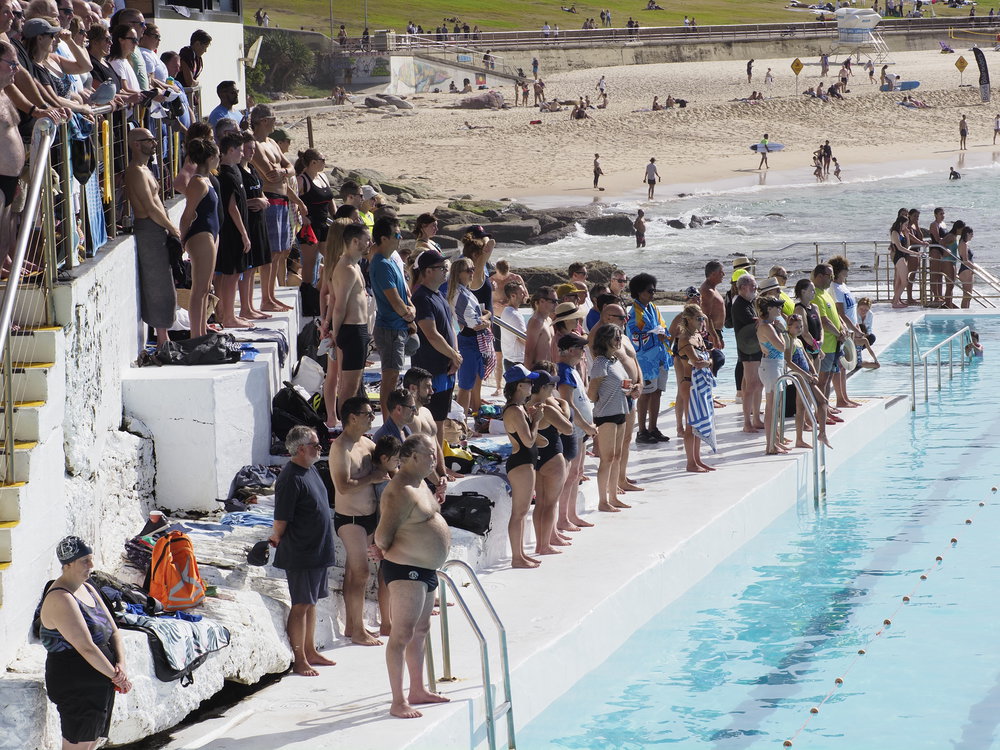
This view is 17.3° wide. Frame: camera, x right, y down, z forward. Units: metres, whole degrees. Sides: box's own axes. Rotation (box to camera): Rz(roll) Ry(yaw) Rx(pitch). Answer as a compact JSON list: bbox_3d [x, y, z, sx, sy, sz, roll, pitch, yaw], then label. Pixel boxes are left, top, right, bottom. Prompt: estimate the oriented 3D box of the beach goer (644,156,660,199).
[{"bbox_3d":[6.278,-8.062,135.579,0.640,1.740,0.360,-3,5,-18],"label":"beach goer"}]

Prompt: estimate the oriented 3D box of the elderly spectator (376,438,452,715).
[{"bbox_3d":[-0.571,1.284,21.480,0.410,1.770,0.540,1,6,19],"label":"elderly spectator"}]

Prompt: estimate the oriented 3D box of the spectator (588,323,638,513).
[{"bbox_3d":[1.050,0.395,31.000,0.380,1.730,0.450,0,5,22],"label":"spectator"}]

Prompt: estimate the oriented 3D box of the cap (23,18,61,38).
[{"bbox_3d":[-3.129,-2.371,22.500,0.270,0.140,0.180,-7,4,9],"label":"cap"}]

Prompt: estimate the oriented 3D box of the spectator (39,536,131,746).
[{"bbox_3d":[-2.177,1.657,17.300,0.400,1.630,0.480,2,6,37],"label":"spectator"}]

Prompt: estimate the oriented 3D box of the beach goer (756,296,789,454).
[{"bbox_3d":[2.940,-0.005,35.400,0.360,1.650,0.430,-1,5,9],"label":"beach goer"}]

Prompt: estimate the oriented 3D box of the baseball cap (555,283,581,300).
[{"bbox_3d":[0.760,-0.900,35.500,0.270,0.140,0.180,-1,5,12],"label":"baseball cap"}]

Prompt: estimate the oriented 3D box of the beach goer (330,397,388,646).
[{"bbox_3d":[-1.016,1.028,23.650,0.370,1.740,0.480,3,6,38],"label":"beach goer"}]

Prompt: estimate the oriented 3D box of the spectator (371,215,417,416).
[{"bbox_3d":[-0.942,-0.504,28.600,0.420,1.780,0.480,0,5,18],"label":"spectator"}]

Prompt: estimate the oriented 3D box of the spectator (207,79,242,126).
[{"bbox_3d":[-2.657,-1.963,31.880,0.360,1.760,0.500,1,6,22],"label":"spectator"}]

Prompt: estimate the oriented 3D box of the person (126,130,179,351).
[{"bbox_3d":[-2.786,-1.102,26.400,0.380,1.760,0.480,0,5,18],"label":"person"}]

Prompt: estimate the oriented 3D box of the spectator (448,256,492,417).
[{"bbox_3d":[-0.272,-0.254,29.400,0.400,1.600,0.420,1,5,20],"label":"spectator"}]

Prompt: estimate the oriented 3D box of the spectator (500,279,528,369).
[{"bbox_3d":[0.175,-0.169,37.200,0.320,1.750,0.480,-1,5,5],"label":"spectator"}]

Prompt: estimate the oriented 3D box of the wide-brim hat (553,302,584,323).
[{"bbox_3d":[0.704,-0.638,33.600,0.370,0.140,0.340,-16,1,0],"label":"wide-brim hat"}]

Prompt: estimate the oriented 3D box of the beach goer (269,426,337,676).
[{"bbox_3d":[-1.371,1.231,23.100,0.410,1.710,0.530,0,5,18],"label":"beach goer"}]

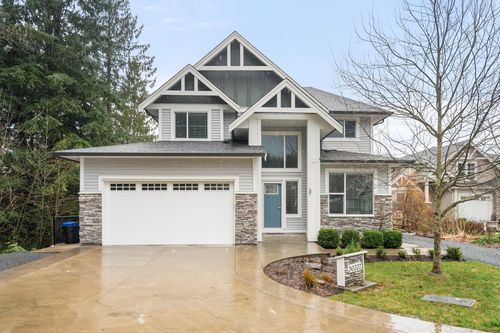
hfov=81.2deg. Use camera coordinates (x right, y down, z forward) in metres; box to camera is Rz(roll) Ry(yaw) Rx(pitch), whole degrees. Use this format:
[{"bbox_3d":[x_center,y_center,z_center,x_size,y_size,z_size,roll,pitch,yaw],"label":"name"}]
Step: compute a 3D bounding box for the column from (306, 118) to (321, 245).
[{"bbox_3d":[2.705,0.588,12.250,0.490,5.080,0.470,0,-2,-1],"label":"column"}]

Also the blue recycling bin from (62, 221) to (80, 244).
[{"bbox_3d":[-7.435,2.786,12.200,0.700,0.950,0.700,0,-2,-1],"label":"blue recycling bin"}]

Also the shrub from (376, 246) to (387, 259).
[{"bbox_3d":[3.878,2.542,8.600,0.320,0.370,0.320,0,-2,0],"label":"shrub"}]

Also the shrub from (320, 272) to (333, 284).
[{"bbox_3d":[1.531,2.243,5.850,0.250,0.250,0.250,0,-2,-1],"label":"shrub"}]

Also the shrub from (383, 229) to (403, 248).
[{"bbox_3d":[5.222,2.642,10.700,0.700,0.700,0.700,0,-2,0],"label":"shrub"}]

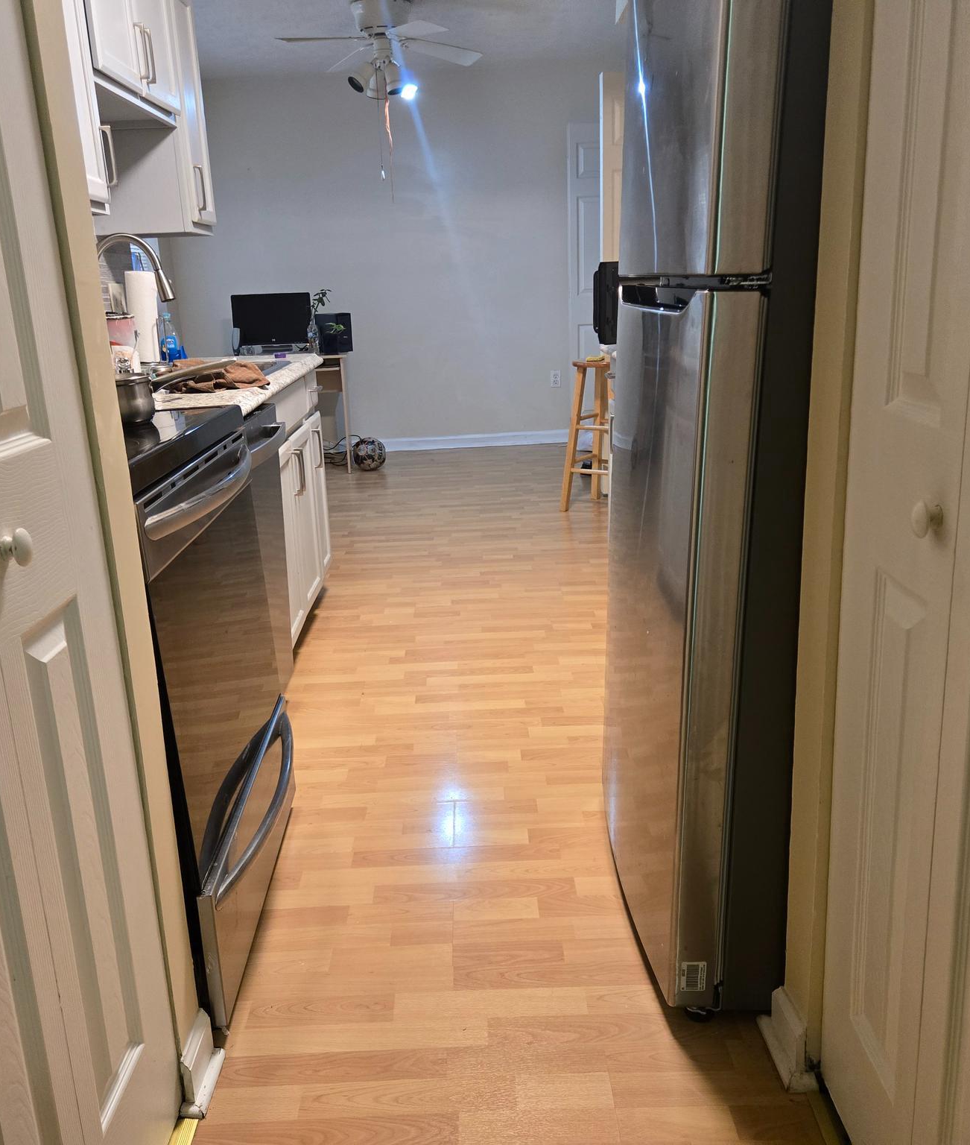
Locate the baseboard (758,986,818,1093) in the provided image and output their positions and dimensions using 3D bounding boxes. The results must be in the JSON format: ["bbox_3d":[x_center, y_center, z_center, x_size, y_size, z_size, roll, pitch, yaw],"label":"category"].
[{"bbox_3d":[0.457,0.696,1.536,0.037,0.082,0.150,-3,16,-2],"label":"baseboard"}]

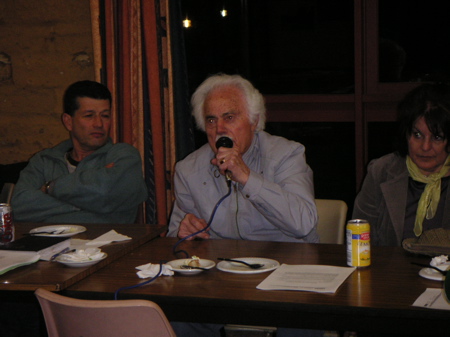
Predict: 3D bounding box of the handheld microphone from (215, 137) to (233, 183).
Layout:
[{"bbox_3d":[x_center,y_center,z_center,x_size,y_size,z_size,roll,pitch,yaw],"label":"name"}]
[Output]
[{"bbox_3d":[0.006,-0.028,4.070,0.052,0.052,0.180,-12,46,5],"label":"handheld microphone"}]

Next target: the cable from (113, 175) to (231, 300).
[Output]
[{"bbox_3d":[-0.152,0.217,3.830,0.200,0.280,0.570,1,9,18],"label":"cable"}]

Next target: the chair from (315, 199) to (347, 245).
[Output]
[{"bbox_3d":[0.145,0.537,4.401,0.470,0.810,0.530,1,9,19],"label":"chair"}]

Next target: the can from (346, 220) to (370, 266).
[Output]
[{"bbox_3d":[0.380,0.213,3.864,0.066,0.122,0.066,-2,9,0],"label":"can"}]

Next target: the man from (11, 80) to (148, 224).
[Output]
[{"bbox_3d":[-0.571,0.340,4.499,0.540,1.220,0.820,2,9,25],"label":"man"}]

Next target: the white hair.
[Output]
[{"bbox_3d":[0.011,-0.207,4.280,0.235,0.195,0.245,-1,13,27],"label":"white hair"}]

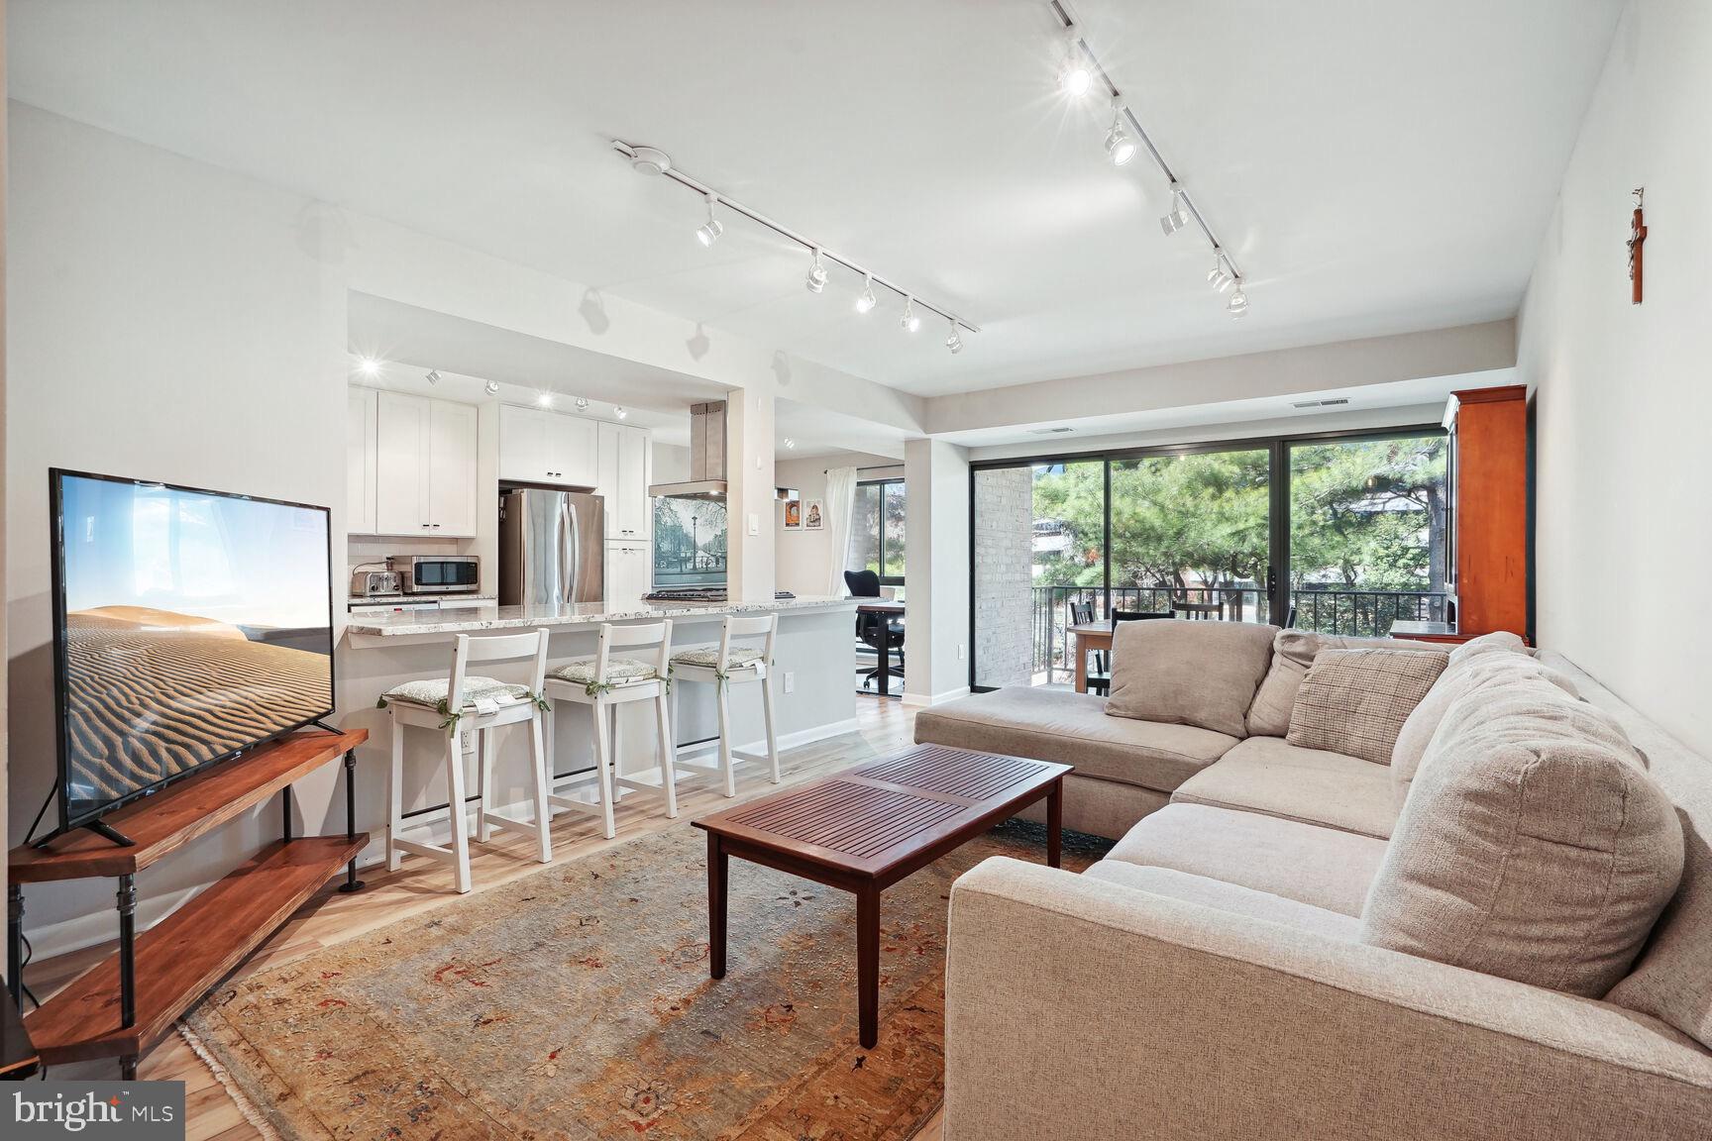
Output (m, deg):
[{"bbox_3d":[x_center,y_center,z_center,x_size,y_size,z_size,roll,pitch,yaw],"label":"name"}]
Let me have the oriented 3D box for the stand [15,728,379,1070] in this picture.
[{"bbox_3d":[-1.745,0.852,2.111,0.290,0.548,1.220,0,1,-13],"label":"stand"}]

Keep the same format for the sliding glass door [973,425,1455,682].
[{"bbox_3d":[2.528,0.088,5.708,3.620,2.030,0.110,0,0,35],"label":"sliding glass door"}]

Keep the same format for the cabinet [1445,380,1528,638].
[{"bbox_3d":[3.259,-0.275,3.963,0.285,1.130,1.060,0,0,37],"label":"cabinet"}]

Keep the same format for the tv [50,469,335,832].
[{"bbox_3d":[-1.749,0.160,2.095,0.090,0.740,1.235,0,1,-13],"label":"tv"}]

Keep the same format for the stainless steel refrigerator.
[{"bbox_3d":[-2.729,0.214,6.584,0.790,1.740,0.760,0,0,38],"label":"stainless steel refrigerator"}]

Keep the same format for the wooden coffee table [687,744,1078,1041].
[{"bbox_3d":[0.158,0.899,2.342,0.595,0.434,1.175,0,0,36],"label":"wooden coffee table"}]

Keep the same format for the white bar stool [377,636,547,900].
[{"bbox_3d":[-1.452,0.666,2.852,0.450,0.907,0.400,0,1,30],"label":"white bar stool"}]

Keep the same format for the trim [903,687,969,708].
[{"bbox_3d":[0.701,1.050,6.446,0.250,0.087,0.720,0,0,38],"label":"trim"}]

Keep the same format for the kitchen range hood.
[{"bbox_3d":[-0.833,-0.751,4.849,0.600,0.596,0.760,1,1,37],"label":"kitchen range hood"}]

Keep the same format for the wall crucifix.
[{"bbox_3d":[1.603,-0.660,1.565,0.036,0.240,0.105,1,1,37],"label":"wall crucifix"}]

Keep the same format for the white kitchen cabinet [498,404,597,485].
[{"bbox_3d":[-2.844,-1.047,6.701,0.600,0.620,0.910,0,0,38],"label":"white kitchen cabinet"}]

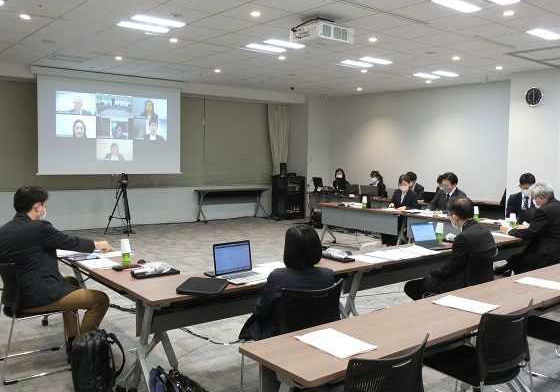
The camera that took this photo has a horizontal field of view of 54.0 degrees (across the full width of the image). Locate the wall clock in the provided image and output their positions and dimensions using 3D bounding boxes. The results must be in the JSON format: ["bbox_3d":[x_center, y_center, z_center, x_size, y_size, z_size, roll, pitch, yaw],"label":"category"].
[{"bbox_3d":[4.141,-1.617,8.977,0.045,0.315,0.315,-3,5,-40],"label":"wall clock"}]

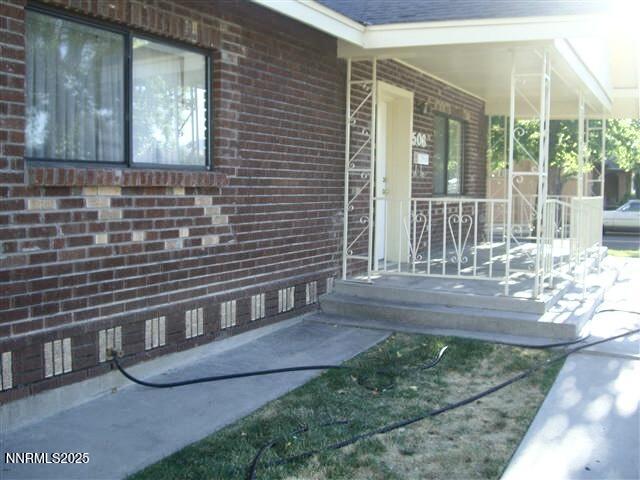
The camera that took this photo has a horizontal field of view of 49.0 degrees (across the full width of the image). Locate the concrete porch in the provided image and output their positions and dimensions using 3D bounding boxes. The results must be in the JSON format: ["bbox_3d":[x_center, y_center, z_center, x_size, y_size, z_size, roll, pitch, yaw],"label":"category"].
[{"bbox_3d":[2.297,0.482,8.741,2.414,0.279,5.184,3,5,28],"label":"concrete porch"}]

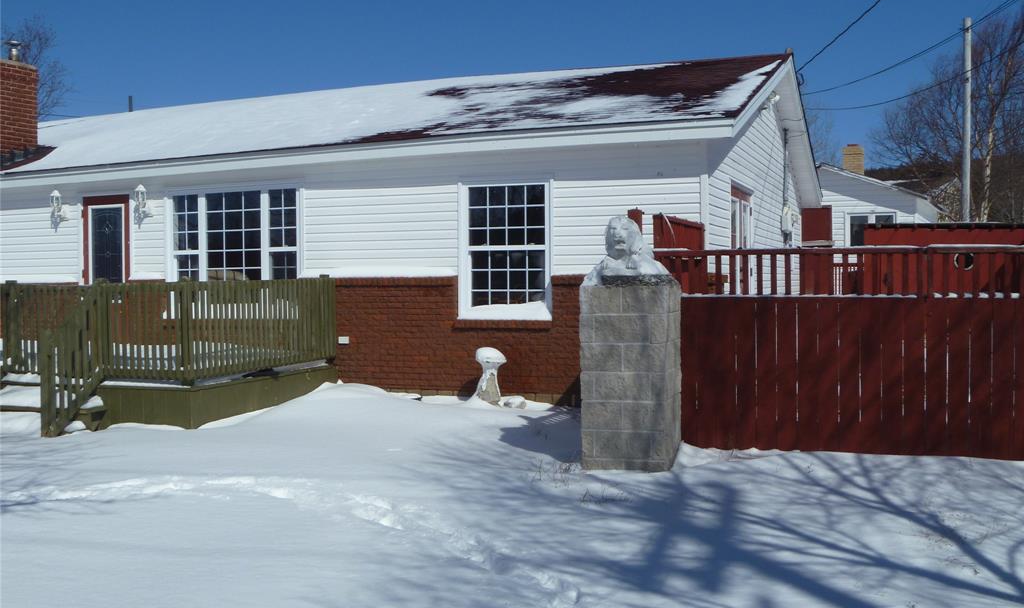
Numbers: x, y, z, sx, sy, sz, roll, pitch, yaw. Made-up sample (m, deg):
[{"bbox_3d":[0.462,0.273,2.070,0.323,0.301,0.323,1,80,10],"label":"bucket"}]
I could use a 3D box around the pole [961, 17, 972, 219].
[{"bbox_3d":[10.360,-2.764,23.548,0.168,7.500,0.168,0,1,0],"label":"pole"}]

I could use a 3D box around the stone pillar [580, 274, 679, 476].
[{"bbox_3d":[0.868,0.489,7.463,0.625,1.360,0.630,0,1,16],"label":"stone pillar"}]

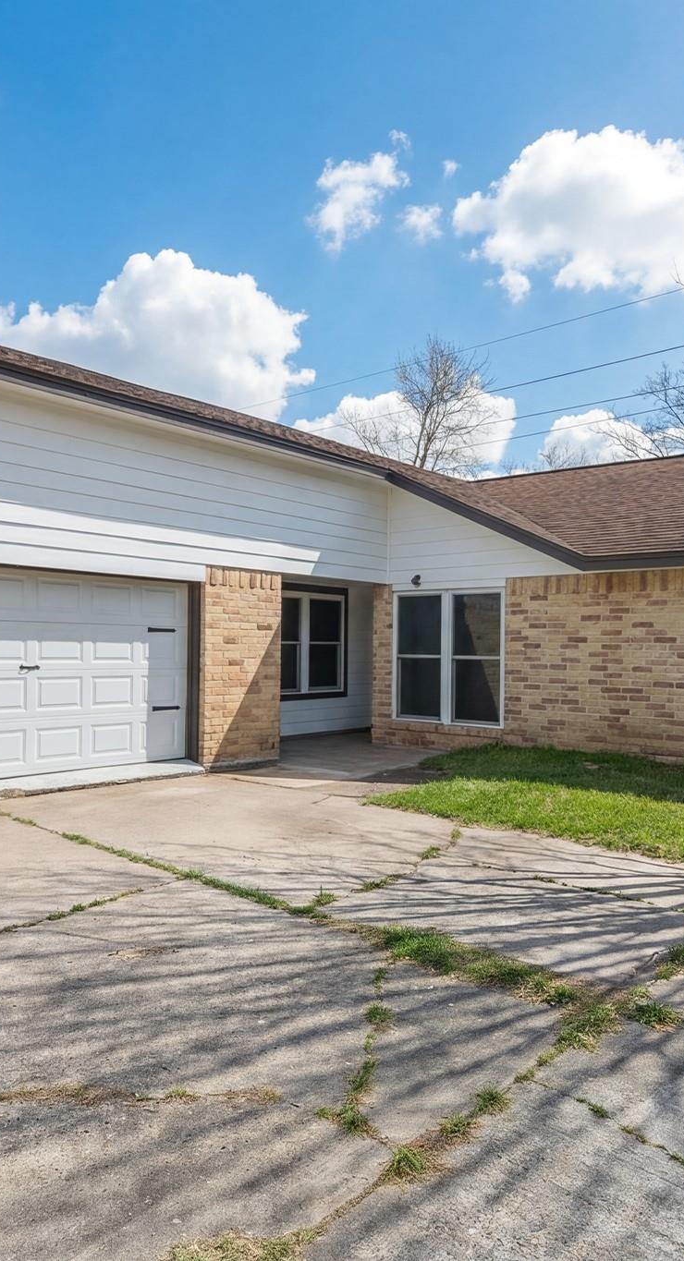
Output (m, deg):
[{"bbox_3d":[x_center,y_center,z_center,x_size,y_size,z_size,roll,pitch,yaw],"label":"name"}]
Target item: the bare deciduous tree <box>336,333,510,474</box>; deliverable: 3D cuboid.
[{"bbox_3d":[2.420,-3.810,26.500,5.300,10.830,5.000,0,0,0],"label":"bare deciduous tree"}]

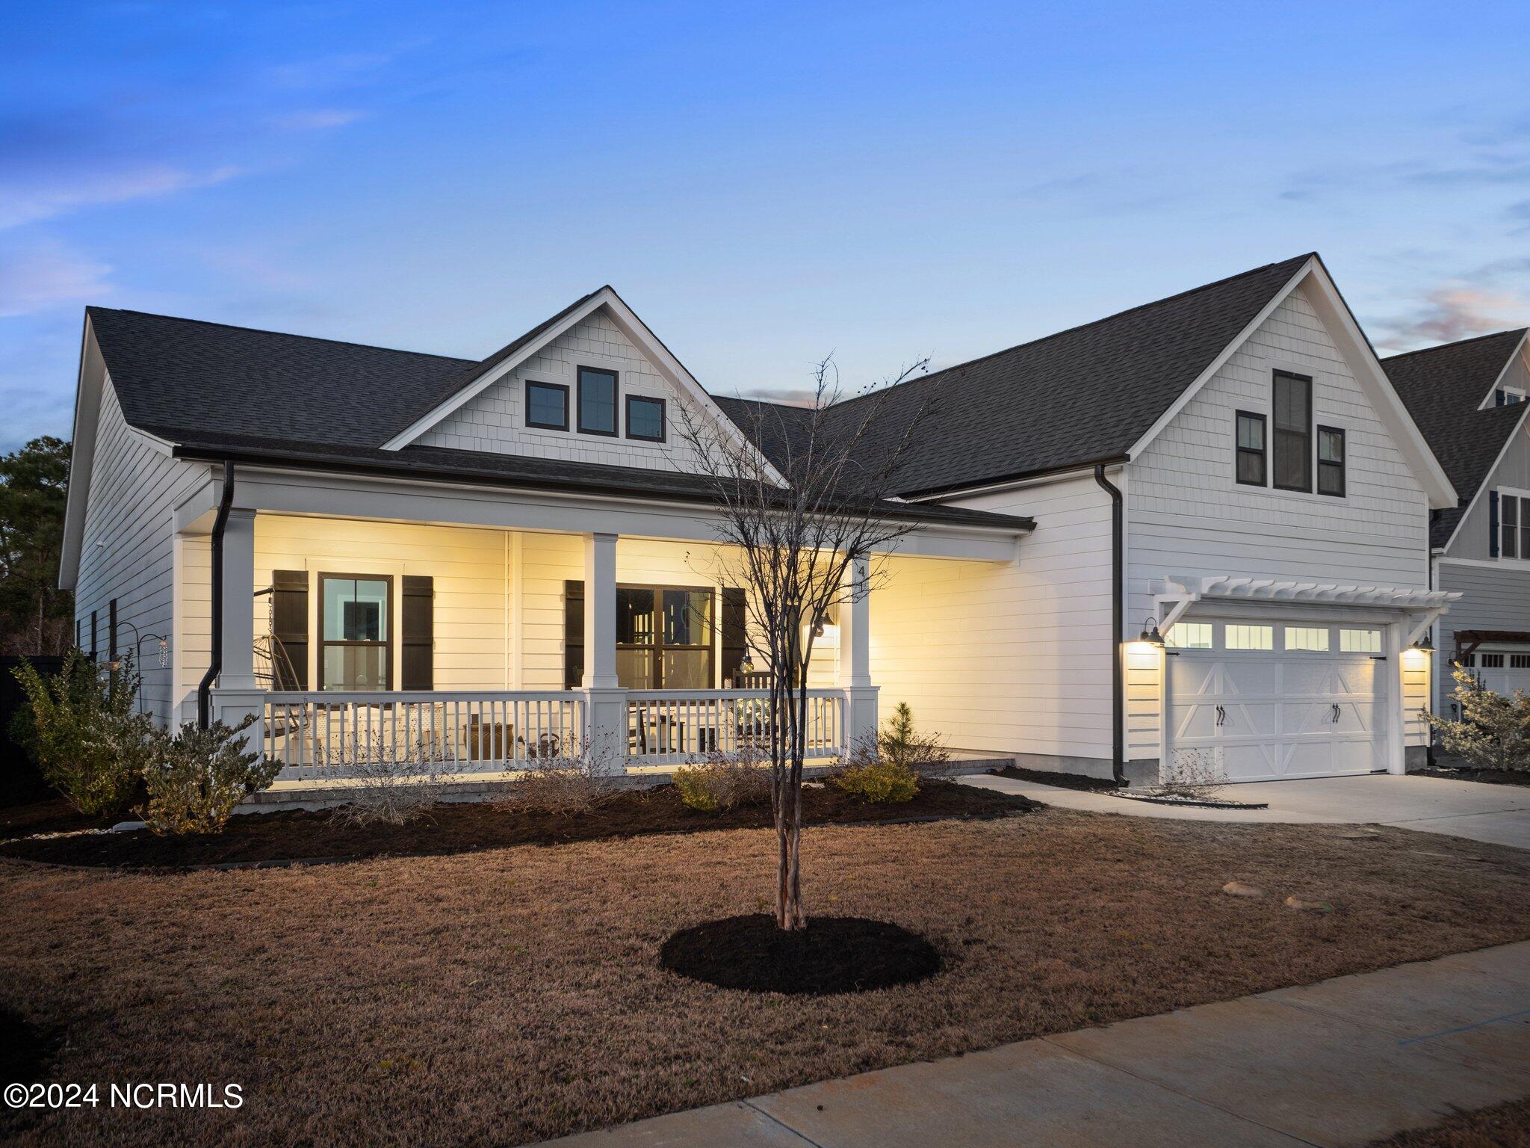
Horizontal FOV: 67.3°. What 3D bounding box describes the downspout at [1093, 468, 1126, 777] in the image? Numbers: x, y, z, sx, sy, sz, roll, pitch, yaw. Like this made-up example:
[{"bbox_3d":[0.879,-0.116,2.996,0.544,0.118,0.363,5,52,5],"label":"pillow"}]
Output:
[{"bbox_3d":[4.366,0.641,14.500,0.400,4.000,0.200,1,-3,-30],"label":"downspout"}]

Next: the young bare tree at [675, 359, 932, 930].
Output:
[{"bbox_3d":[0.233,0.423,6.900,1.540,3.420,1.500,0,-2,0],"label":"young bare tree"}]

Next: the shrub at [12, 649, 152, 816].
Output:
[{"bbox_3d":[-6.474,1.502,10.900,1.300,1.580,1.200,0,-2,0],"label":"shrub"}]

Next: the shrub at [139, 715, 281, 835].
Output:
[{"bbox_3d":[-4.735,1.718,9.800,1.180,1.030,1.100,0,-2,0],"label":"shrub"}]

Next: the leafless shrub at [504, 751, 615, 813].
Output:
[{"bbox_3d":[-2.111,2.142,11.800,1.120,0.660,1.000,0,-2,0],"label":"leafless shrub"}]

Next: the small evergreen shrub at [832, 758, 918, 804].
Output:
[{"bbox_3d":[1.244,2.339,13.000,0.980,0.510,0.850,0,-2,0],"label":"small evergreen shrub"}]

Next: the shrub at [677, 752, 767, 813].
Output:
[{"bbox_3d":[-0.447,2.203,12.100,1.000,0.650,0.850,0,-2,0],"label":"shrub"}]

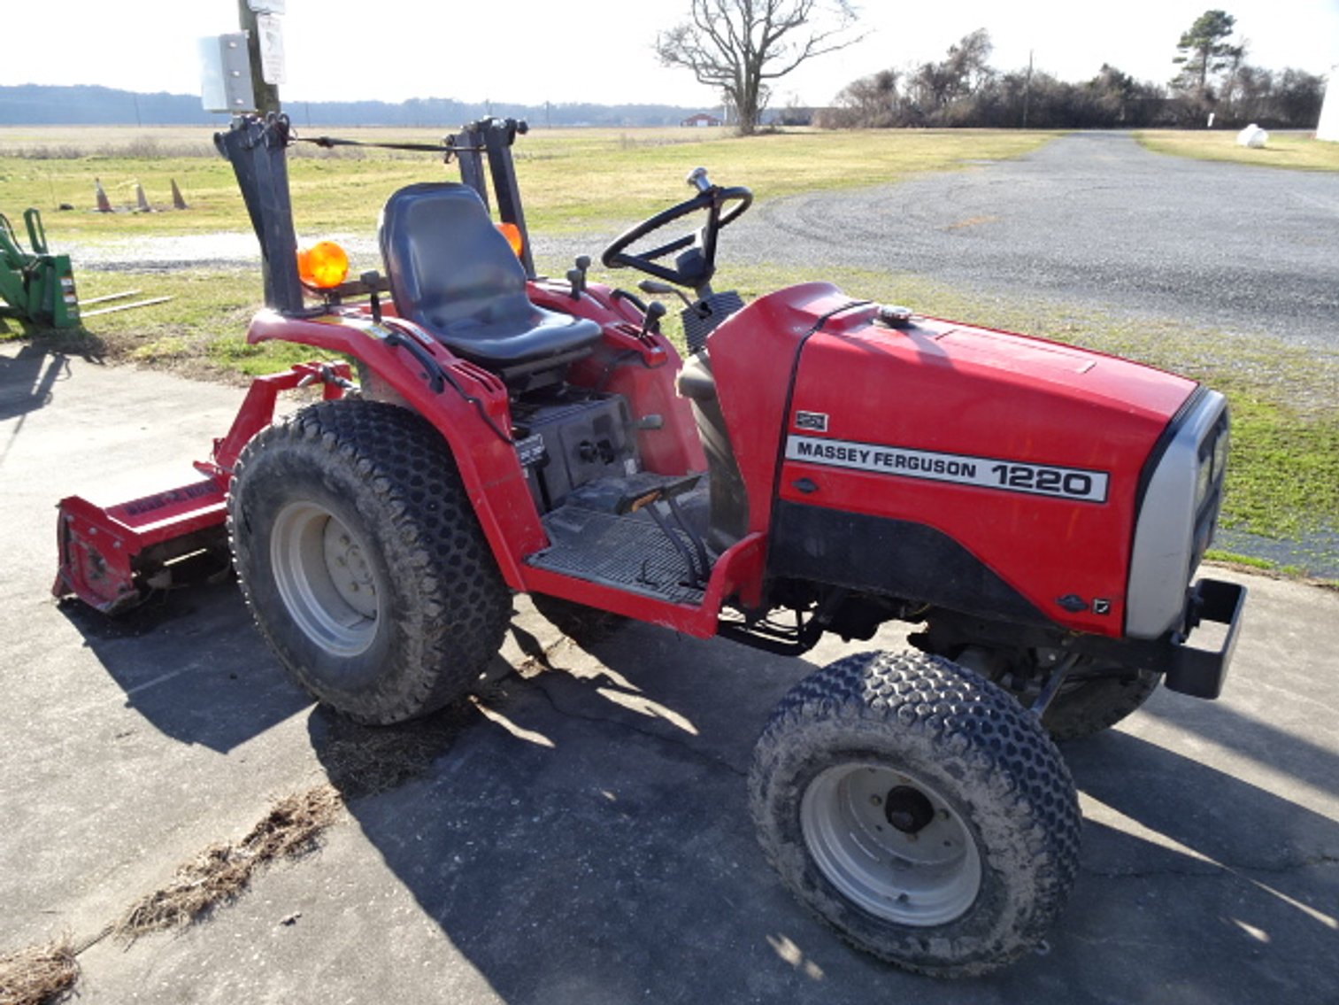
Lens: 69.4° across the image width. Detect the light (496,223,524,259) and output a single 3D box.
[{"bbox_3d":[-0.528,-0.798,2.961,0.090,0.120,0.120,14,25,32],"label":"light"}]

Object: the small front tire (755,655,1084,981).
[{"bbox_3d":[0.448,0.577,1.806,0.585,0.580,0.235,14,25,31],"label":"small front tire"}]

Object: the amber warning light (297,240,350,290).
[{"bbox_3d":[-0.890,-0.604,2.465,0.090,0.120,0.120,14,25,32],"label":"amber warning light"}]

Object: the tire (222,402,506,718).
[{"bbox_3d":[-0.792,0.159,2.526,0.840,0.835,0.305,14,25,32],"label":"tire"}]

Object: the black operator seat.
[{"bbox_3d":[-0.465,-0.606,2.572,0.480,0.460,0.480,14,25,32],"label":"black operator seat"}]

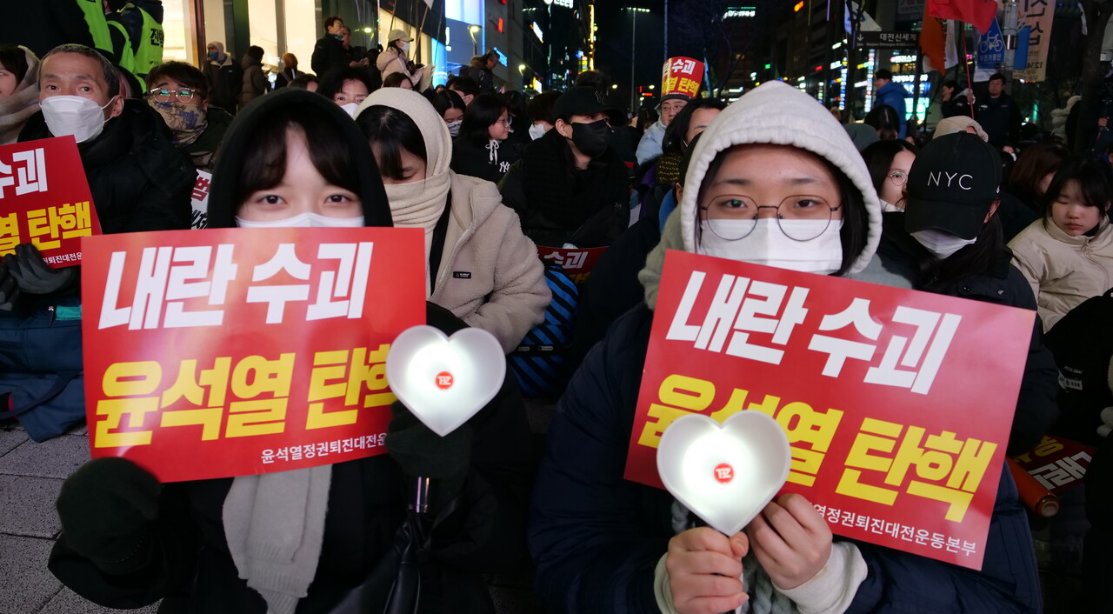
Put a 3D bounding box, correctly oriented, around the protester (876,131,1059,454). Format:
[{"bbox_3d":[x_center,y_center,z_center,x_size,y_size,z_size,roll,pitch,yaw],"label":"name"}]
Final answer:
[{"bbox_3d":[0.770,0.096,1.467,0.500,0.840,0.550,8,14,32],"label":"protester"}]

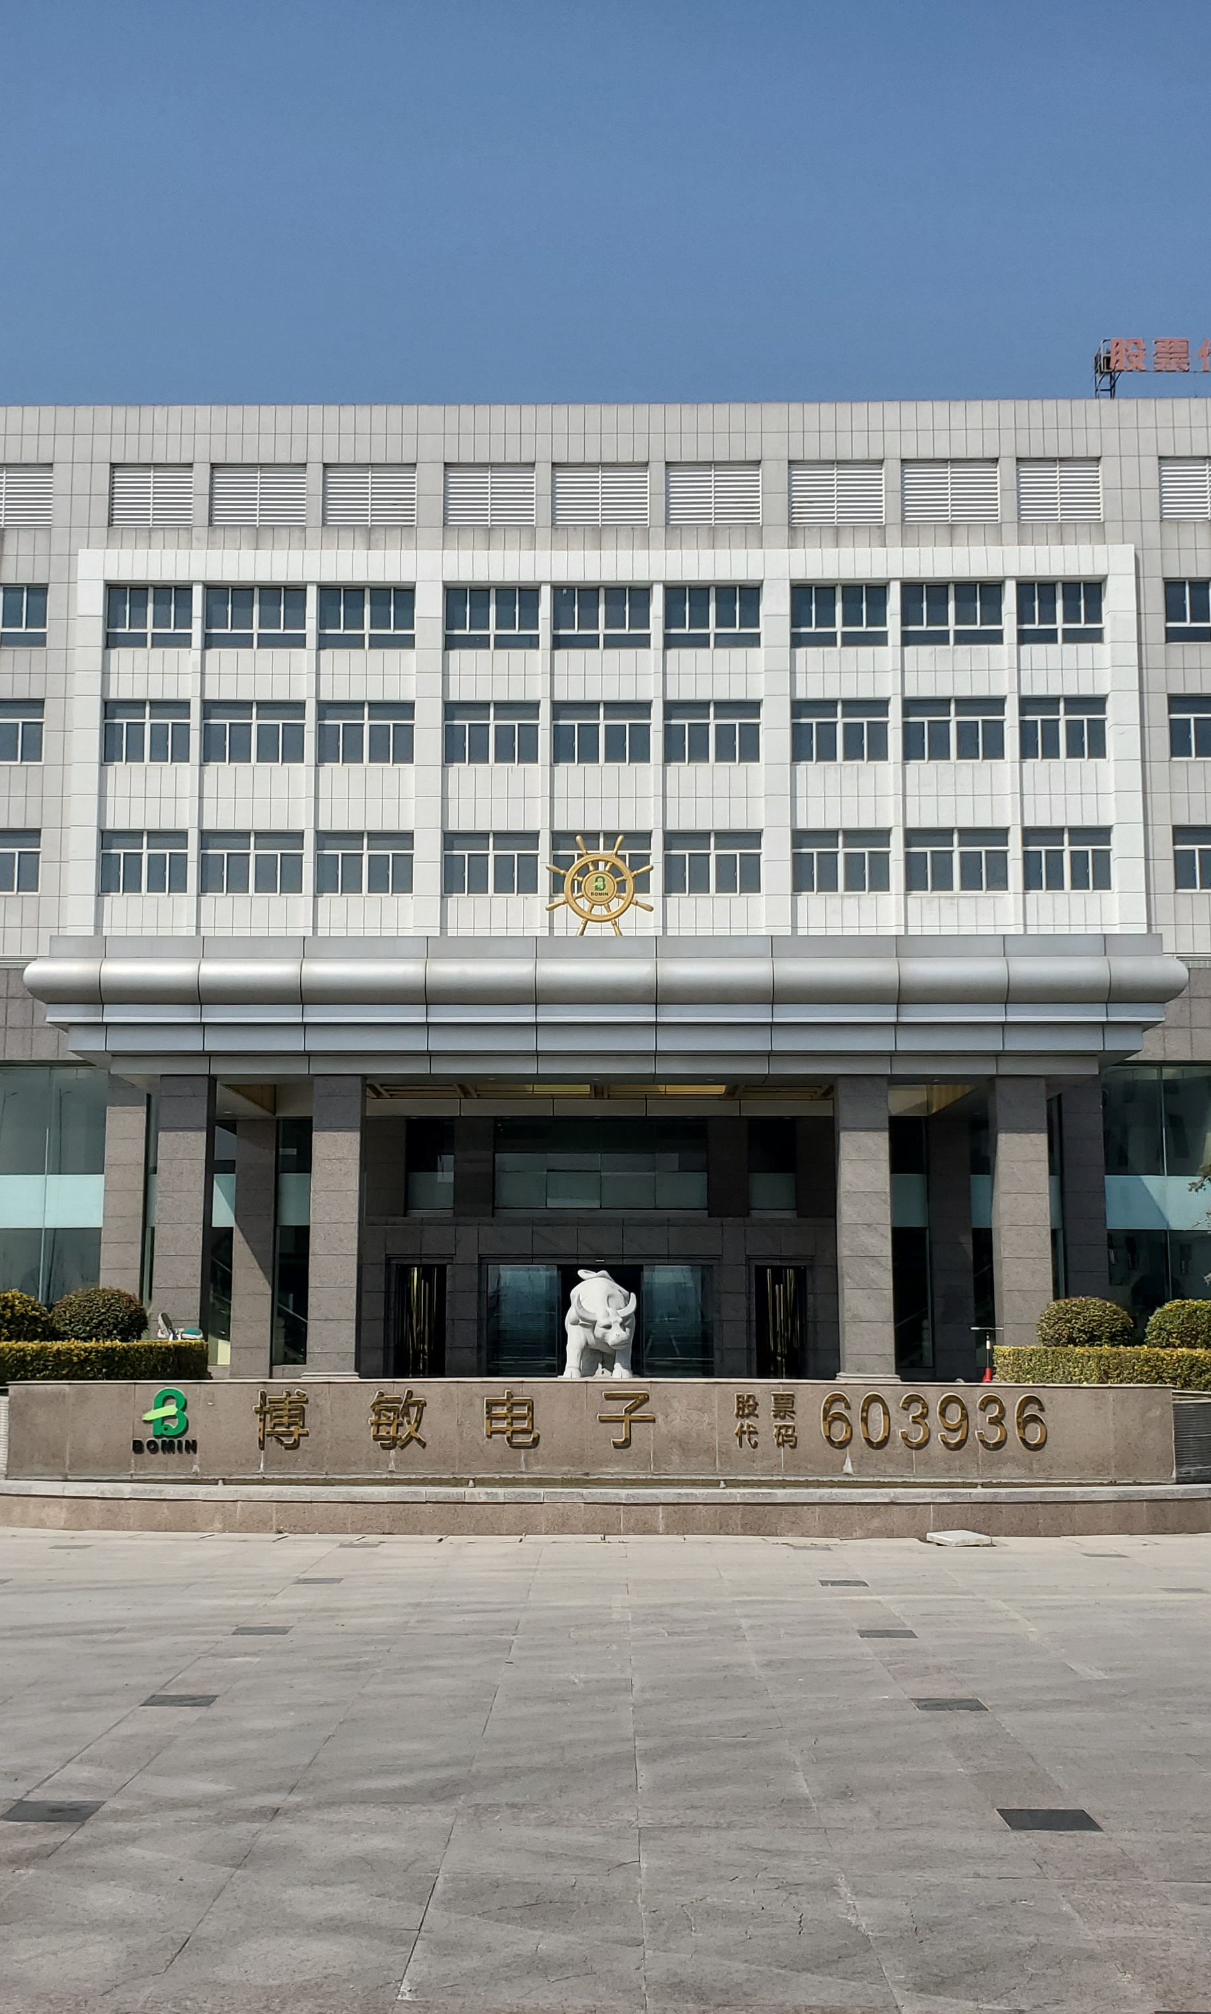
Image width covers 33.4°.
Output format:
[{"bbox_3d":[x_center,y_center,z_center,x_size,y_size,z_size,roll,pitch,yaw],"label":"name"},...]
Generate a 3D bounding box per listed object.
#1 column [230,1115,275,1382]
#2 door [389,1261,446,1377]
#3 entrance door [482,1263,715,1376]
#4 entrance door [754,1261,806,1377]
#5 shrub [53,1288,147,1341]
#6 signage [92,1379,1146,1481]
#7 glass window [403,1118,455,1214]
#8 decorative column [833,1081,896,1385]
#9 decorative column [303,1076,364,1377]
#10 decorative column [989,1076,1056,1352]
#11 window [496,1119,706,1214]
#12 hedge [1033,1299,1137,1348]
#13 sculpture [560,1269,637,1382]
[{"bbox_3d":[-8.342,5.727,48.332,0.946,6.210,0.900,0,-8,0],"label":"column"},{"bbox_3d":[-3.989,6.815,43.583,1.150,2.450,0.150,0,-8,1],"label":"door"},{"bbox_3d":[-0.113,6.778,43.286,5.000,2.460,0.150,0,-8,1],"label":"entrance door"},{"bbox_3d":[3.796,6.776,43.185,1.120,2.450,0.150,0,-8,1],"label":"entrance door"},{"bbox_3d":[-7.710,4.932,30.792,1.483,1.300,1.500,0,-8,1],"label":"shrub"},{"bbox_3d":[0.031,3.757,17.853,9.489,0.920,0.350,0,-8,1],"label":"signage"},{"bbox_3d":[-4.252,3.866,48.960,1.222,2.392,0.150,0,-8,0],"label":"glass window"},{"bbox_3d":[4.909,4.351,38.310,0.970,5.990,0.970,0,-8,1],"label":"decorative column"},{"bbox_3d":[-5.331,4.463,40.255,0.964,6.132,0.950,0,-8,0],"label":"decorative column"},{"bbox_3d":[7.889,4.325,38.111,0.950,6.000,0.950,0,-8,1],"label":"decorative column"},{"bbox_3d":[-0.127,3.866,48.960,5.194,2.392,0.150,0,-8,0],"label":"window"},{"bbox_3d":[8.515,5.867,35.827,1.789,1.398,1.750,0,-8,0],"label":"hedge"},{"bbox_3d":[-0.066,3.332,21.047,0.810,1.160,1.600,1,-8,-7],"label":"sculpture"}]

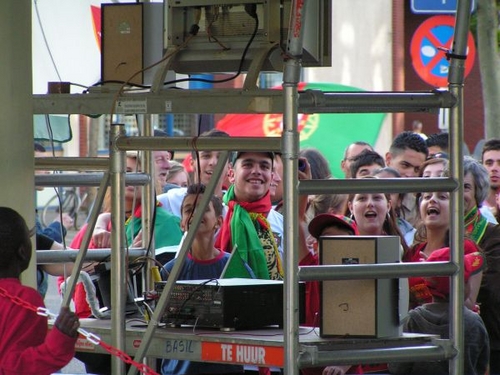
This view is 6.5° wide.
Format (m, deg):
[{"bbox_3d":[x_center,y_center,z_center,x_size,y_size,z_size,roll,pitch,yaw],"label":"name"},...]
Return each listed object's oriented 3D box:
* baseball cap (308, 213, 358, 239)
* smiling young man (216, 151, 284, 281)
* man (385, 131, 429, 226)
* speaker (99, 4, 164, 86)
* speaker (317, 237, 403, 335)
[{"bbox_3d":[0.303,0.146,15.800,0.165,0.130,0.240,0,-18,23],"label":"baseball cap"},{"bbox_3d":[0.013,0.700,16.400,0.520,1.760,0.330,0,1,-5],"label":"smiling young man"},{"bbox_3d":[0.625,0.658,18.000,0.500,1.760,0.320,-1,2,-25],"label":"man"},{"bbox_3d":[-0.404,-0.530,16.400,0.185,0.307,0.235,1,2,32],"label":"speaker"},{"bbox_3d":[0.377,0.330,14.920,0.200,0.337,0.245,0,1,21],"label":"speaker"}]

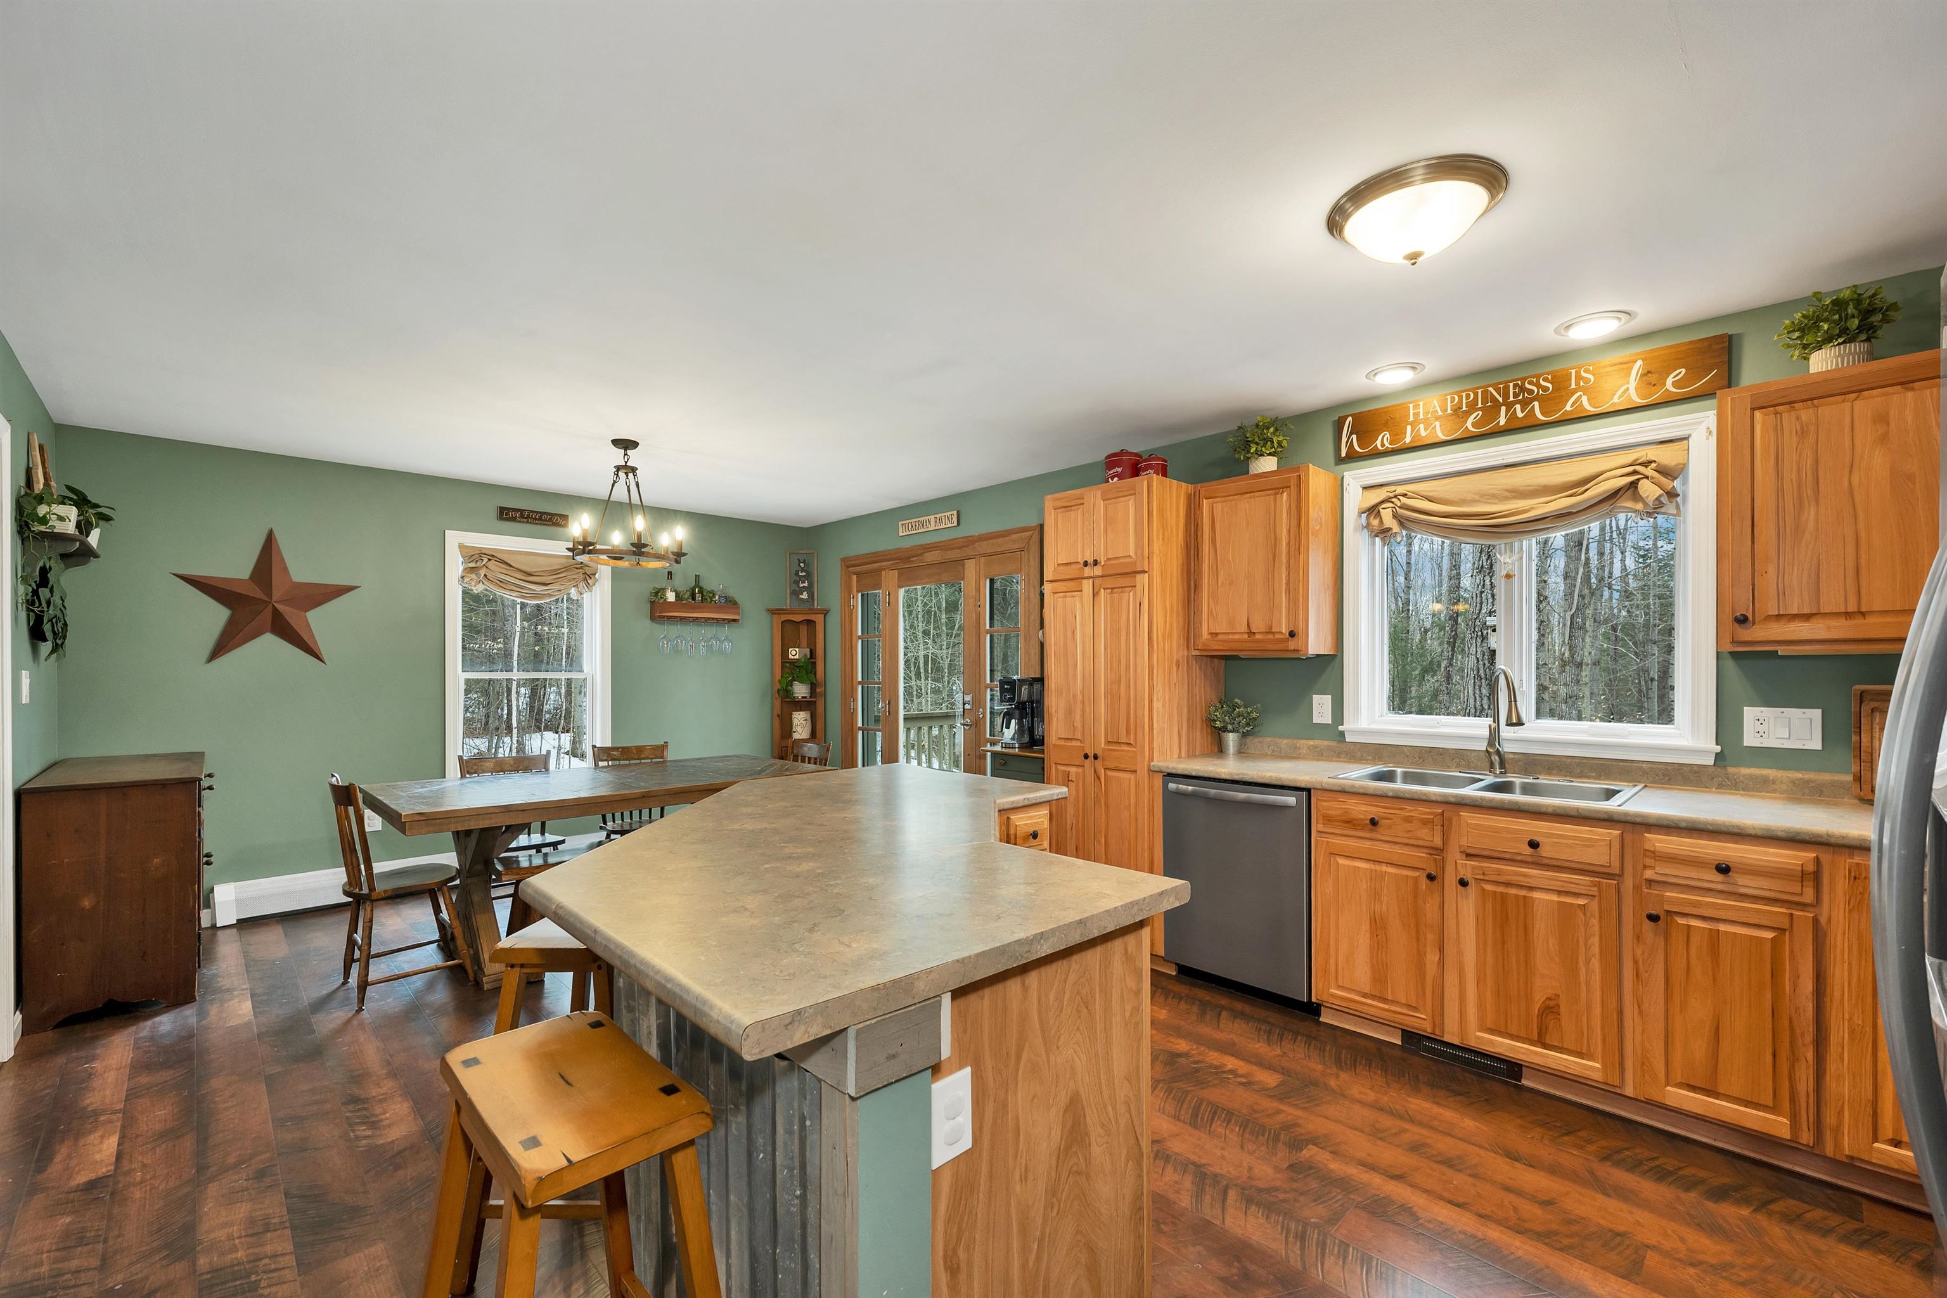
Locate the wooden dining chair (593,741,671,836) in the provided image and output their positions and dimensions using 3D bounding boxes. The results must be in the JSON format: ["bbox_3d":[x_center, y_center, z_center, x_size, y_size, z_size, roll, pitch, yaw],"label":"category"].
[{"bbox_3d":[-1.877,0.984,4.301,0.420,0.880,0.480,1,-1,-39],"label":"wooden dining chair"}]

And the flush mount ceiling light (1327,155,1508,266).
[{"bbox_3d":[1.066,-1.005,1.832,0.370,0.150,0.370,-1,-1,44],"label":"flush mount ceiling light"}]

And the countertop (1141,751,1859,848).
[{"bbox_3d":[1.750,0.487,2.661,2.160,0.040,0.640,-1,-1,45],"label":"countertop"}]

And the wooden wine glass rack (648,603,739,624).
[{"bbox_3d":[-2.057,-0.265,5.621,0.125,0.138,0.630,-1,-1,44],"label":"wooden wine glass rack"}]

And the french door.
[{"bbox_3d":[-0.294,0.369,5.145,1.970,2.150,0.120,-1,-1,44],"label":"french door"}]

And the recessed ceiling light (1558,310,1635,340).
[{"bbox_3d":[2.060,-1.065,2.513,0.213,0.030,0.213,-1,-1,44],"label":"recessed ceiling light"}]

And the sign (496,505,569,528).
[{"bbox_3d":[-2.836,-0.849,4.894,0.020,0.085,0.410,-1,-1,45],"label":"sign"}]

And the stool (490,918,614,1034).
[{"bbox_3d":[-1.050,1.058,2.100,0.380,0.620,0.480,0,-1,0],"label":"stool"}]

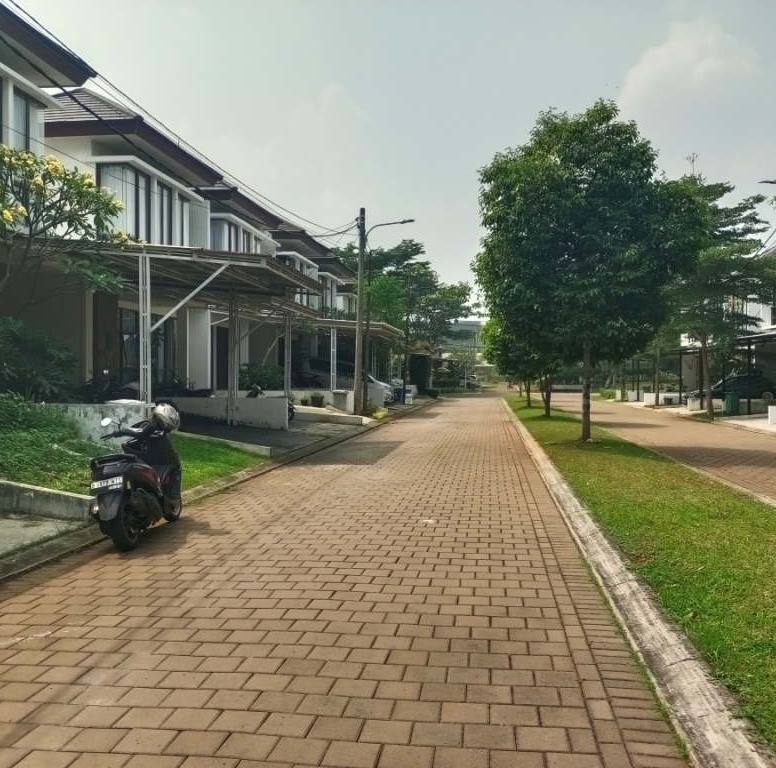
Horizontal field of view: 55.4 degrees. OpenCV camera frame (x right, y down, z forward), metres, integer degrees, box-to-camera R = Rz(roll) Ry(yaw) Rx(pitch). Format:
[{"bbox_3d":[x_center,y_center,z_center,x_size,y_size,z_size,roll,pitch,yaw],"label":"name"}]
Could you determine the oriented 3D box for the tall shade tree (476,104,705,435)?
[{"bbox_3d":[4.700,-2.630,17.000,5.300,7.750,5.200,0,0,8],"label":"tall shade tree"}]

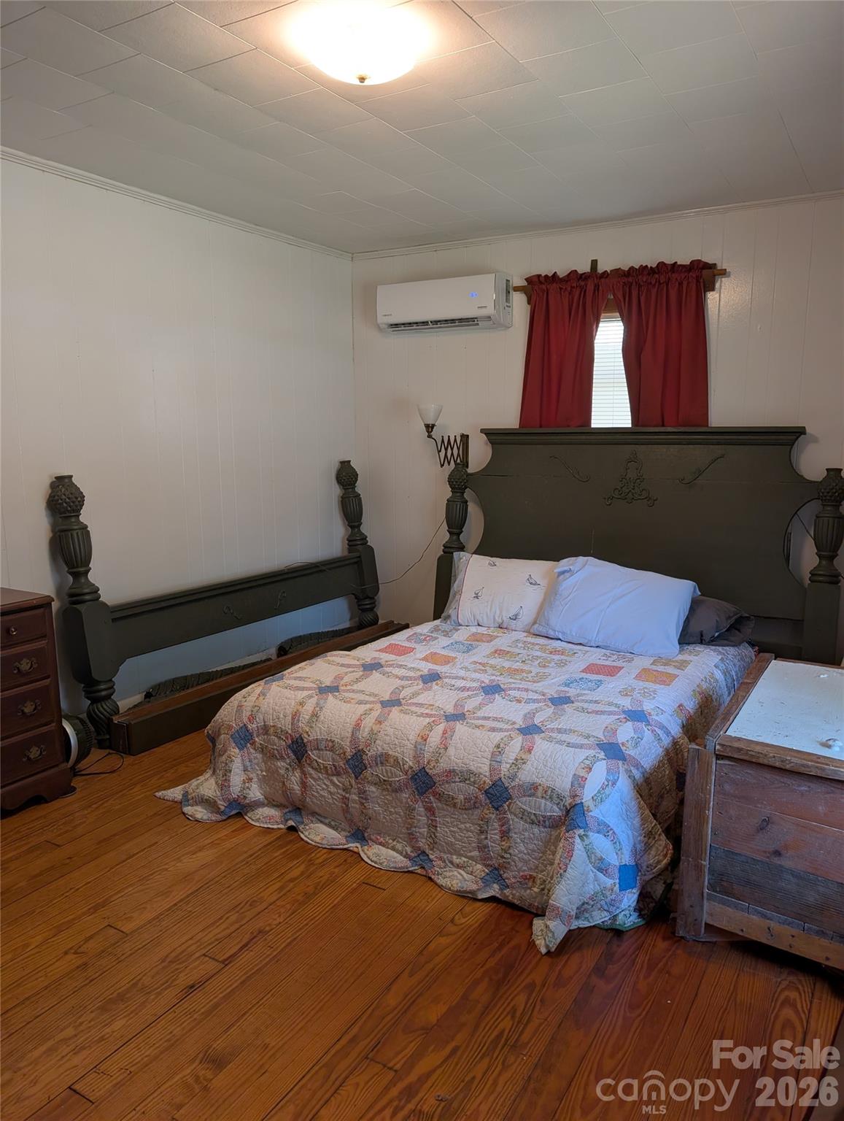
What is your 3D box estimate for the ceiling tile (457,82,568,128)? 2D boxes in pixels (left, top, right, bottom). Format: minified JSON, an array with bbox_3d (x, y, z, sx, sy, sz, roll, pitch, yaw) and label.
[{"bbox_3d":[0.314,-1.546,2.644,0.305,0.016,0.305,6,12,30],"label":"ceiling tile"}]

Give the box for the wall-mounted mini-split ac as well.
[{"bbox_3d":[0.126,-1.491,4.544,0.790,0.275,0.205,5,10,31],"label":"wall-mounted mini-split ac"}]

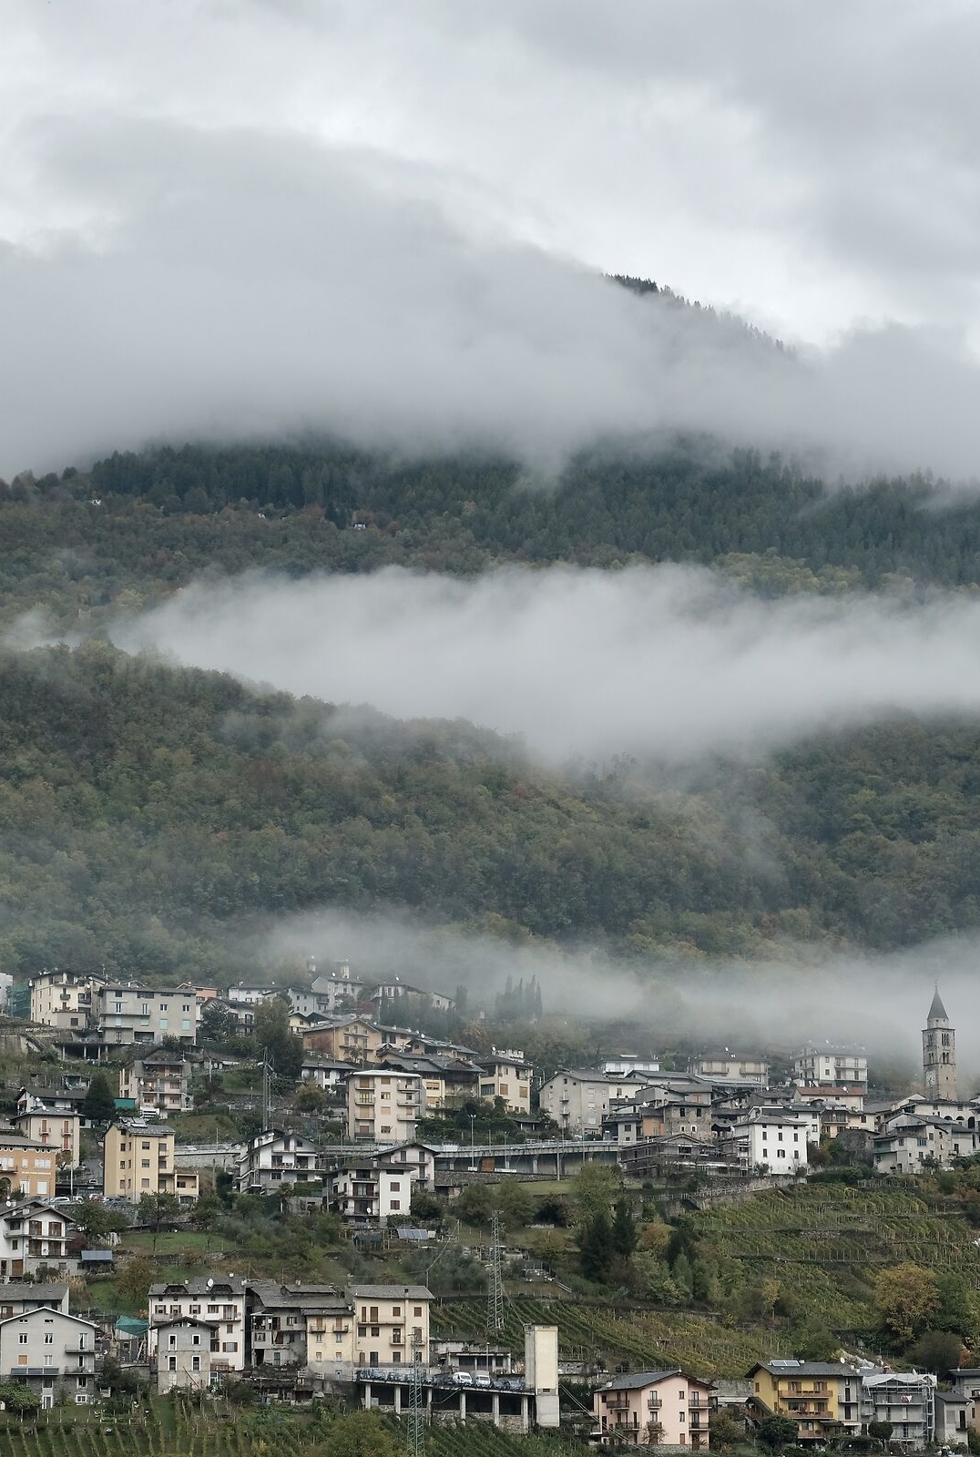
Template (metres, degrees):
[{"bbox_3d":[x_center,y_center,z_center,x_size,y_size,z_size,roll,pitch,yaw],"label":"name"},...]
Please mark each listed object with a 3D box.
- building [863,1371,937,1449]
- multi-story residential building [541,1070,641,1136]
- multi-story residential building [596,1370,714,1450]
[{"bbox_3d":[61.200,102.070,490.000,9.400,11.200,9.300,1,-11,-6],"label":"building"},{"bbox_3d":[21.200,78.350,685.000,16.500,13.000,14.000,7,-12,-35],"label":"multi-story residential building"},{"bbox_3d":[23.740,97.690,470.010,11.800,11.000,12.500,6,-13,-26],"label":"multi-story residential building"}]

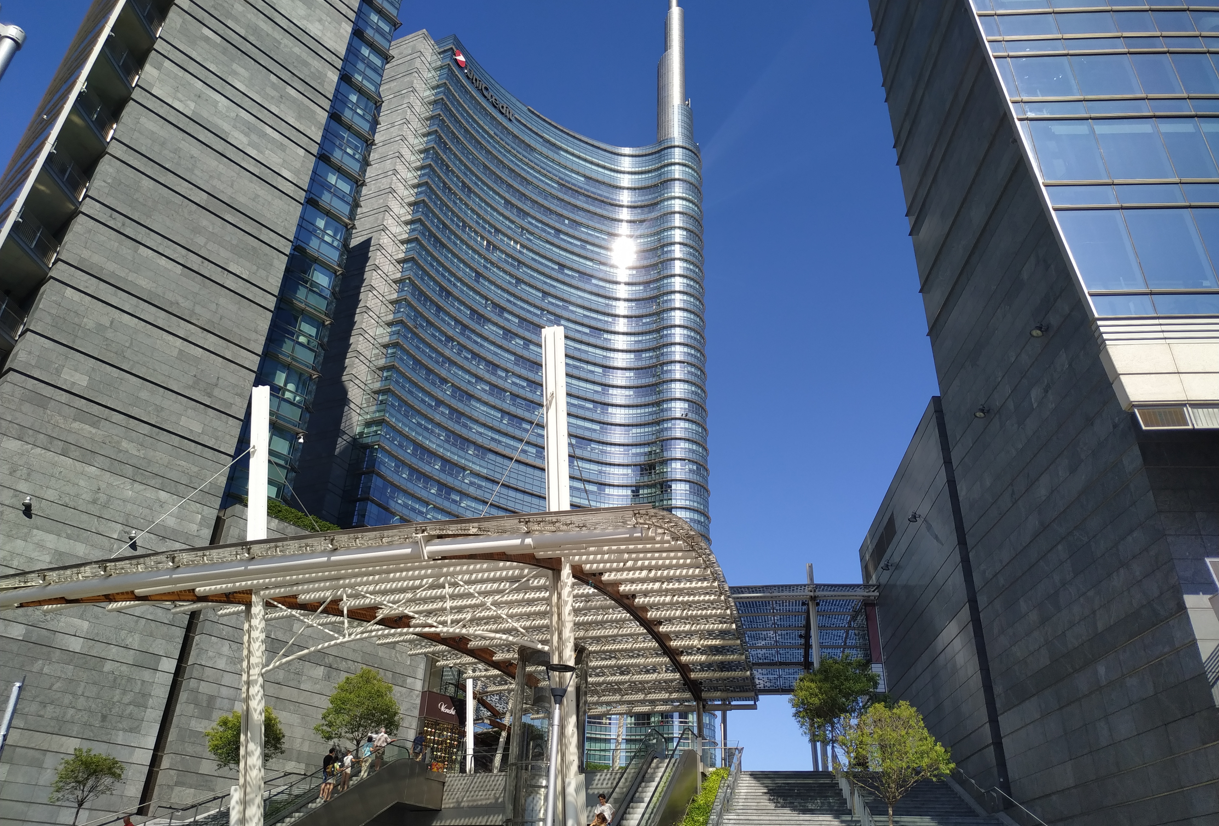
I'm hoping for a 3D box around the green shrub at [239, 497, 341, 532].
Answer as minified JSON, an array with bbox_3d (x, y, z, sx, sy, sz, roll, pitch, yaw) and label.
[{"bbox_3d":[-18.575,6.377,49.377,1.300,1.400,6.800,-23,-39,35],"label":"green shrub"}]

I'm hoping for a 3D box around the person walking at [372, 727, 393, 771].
[{"bbox_3d":[-9.673,14.279,35.921,0.620,1.740,0.500,-13,-35,25],"label":"person walking"}]

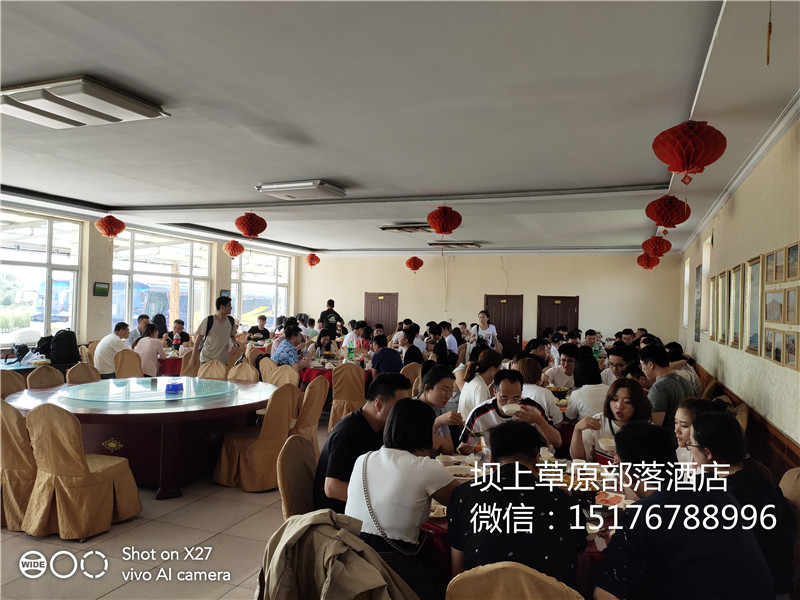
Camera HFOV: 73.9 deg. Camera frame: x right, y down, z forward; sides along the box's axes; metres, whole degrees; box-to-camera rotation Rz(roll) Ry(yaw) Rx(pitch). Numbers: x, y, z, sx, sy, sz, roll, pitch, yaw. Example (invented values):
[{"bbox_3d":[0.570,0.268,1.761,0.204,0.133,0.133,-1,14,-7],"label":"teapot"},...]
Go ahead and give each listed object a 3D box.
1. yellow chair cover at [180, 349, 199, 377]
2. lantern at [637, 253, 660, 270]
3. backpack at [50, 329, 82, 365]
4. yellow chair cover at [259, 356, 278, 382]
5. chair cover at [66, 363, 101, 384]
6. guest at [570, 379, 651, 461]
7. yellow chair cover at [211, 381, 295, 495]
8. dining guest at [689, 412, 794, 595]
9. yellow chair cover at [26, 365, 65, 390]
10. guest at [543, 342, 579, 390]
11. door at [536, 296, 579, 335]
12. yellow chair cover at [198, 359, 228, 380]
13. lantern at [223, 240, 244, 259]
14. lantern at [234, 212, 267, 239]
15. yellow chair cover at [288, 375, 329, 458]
[{"bbox_3d":[-3.185,1.200,8.047,0.460,0.940,0.600,2,-1,-37],"label":"yellow chair cover"},{"bbox_3d":[5.479,-0.848,11.700,0.460,0.380,0.460,2,-1,24],"label":"lantern"},{"bbox_3d":[-4.523,0.602,7.145,0.310,0.470,0.210,2,0,9],"label":"backpack"},{"bbox_3d":[-1.660,1.259,7.333,0.470,0.930,0.560,1,-1,41],"label":"yellow chair cover"},{"bbox_3d":[-3.350,1.143,5.680,0.520,0.930,0.450,1,-1,31],"label":"chair cover"},{"bbox_3d":[1.342,1.141,3.292,0.520,1.300,0.720,2,-1,41],"label":"guest"},{"bbox_3d":[-1.323,1.242,5.071,0.600,0.940,0.460,2,0,19],"label":"yellow chair cover"},{"bbox_3d":[1.210,1.080,2.200,0.750,1.250,0.500,1,-1,34],"label":"dining guest"},{"bbox_3d":[-3.529,1.170,5.591,0.600,0.940,0.460,2,0,13],"label":"yellow chair cover"},{"bbox_3d":[1.702,1.124,5.400,0.520,1.320,0.680,2,-1,6],"label":"guest"},{"bbox_3d":[3.691,0.893,12.473,0.950,1.980,0.100,2,0,24],"label":"door"},{"bbox_3d":[-2.287,1.202,6.380,0.460,0.935,0.580,2,-1,2],"label":"yellow chair cover"},{"bbox_3d":[-3.571,-1.087,11.400,0.440,0.380,0.440,1,-1,24],"label":"lantern"},{"bbox_3d":[-2.380,-1.187,8.500,0.500,0.400,0.500,2,-1,24],"label":"lantern"},{"bbox_3d":[-1.092,1.255,5.686,0.600,0.940,0.460,2,0,23],"label":"yellow chair cover"}]

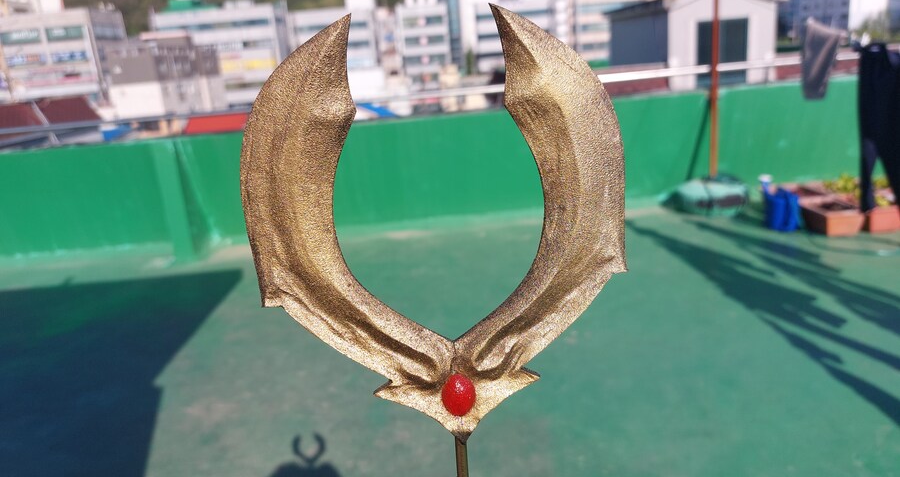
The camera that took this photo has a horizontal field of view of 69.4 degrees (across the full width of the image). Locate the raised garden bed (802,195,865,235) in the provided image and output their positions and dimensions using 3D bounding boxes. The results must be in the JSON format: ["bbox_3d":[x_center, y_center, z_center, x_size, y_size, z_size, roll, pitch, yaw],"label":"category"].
[{"bbox_3d":[3.247,-0.187,5.557,0.260,0.180,0.620,-3,14,9],"label":"raised garden bed"}]

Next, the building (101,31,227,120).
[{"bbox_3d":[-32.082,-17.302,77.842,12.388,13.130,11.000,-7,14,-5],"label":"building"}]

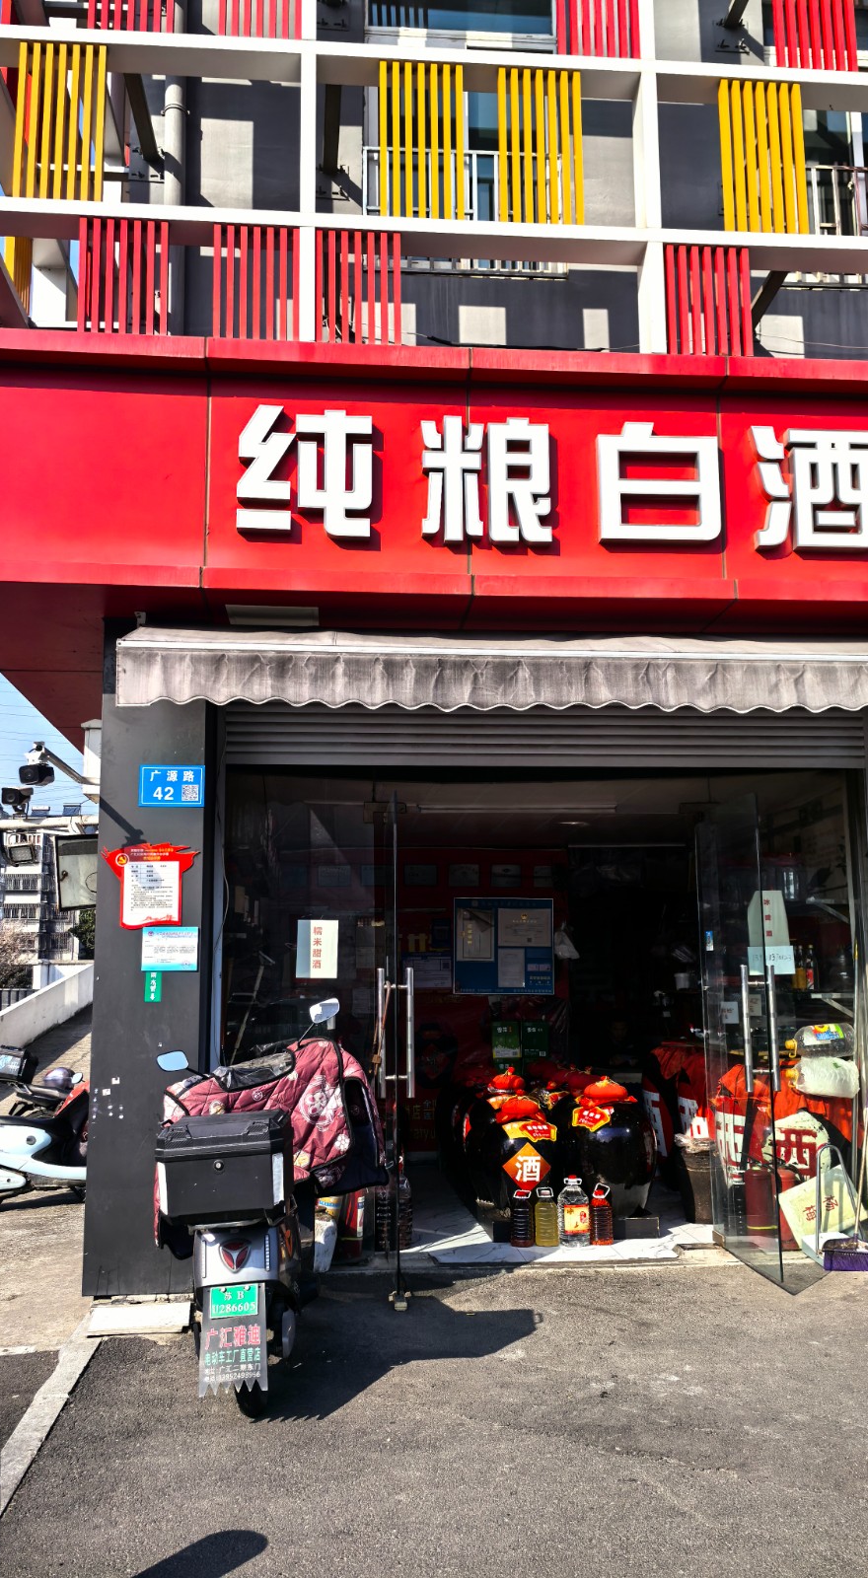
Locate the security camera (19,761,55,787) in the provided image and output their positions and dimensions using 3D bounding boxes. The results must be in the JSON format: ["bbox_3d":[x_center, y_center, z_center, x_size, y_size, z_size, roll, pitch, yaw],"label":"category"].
[{"bbox_3d":[-1.715,-0.064,5.326,0.083,0.090,0.170,-2,2,10],"label":"security camera"}]

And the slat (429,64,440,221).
[{"bbox_3d":[0.000,-3.127,5.994,0.033,0.830,0.080,0,-9,-5],"label":"slat"}]

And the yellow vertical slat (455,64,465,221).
[{"bbox_3d":[0.122,-3.141,5.994,0.033,0.832,0.037,0,-9,-5],"label":"yellow vertical slat"}]

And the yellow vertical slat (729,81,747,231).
[{"bbox_3d":[1.512,-3.135,6.113,0.033,0.832,0.037,0,-9,-5],"label":"yellow vertical slat"}]

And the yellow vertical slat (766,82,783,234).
[{"bbox_3d":[1.699,-3.135,6.128,0.033,0.832,0.037,0,-9,-5],"label":"yellow vertical slat"}]

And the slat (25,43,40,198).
[{"bbox_3d":[-1.892,-3.150,5.823,0.033,0.832,0.037,0,-9,-5],"label":"slat"}]

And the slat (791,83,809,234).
[{"bbox_3d":[1.858,-3.173,6.260,0.035,0.857,0.066,0,-9,-5],"label":"slat"}]

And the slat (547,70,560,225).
[{"bbox_3d":[0.597,-3.178,6.149,0.035,0.857,0.066,0,-9,-5],"label":"slat"}]

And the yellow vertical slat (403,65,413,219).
[{"bbox_3d":[-0.122,-3.127,5.983,0.033,0.830,0.080,0,-9,-5],"label":"yellow vertical slat"}]

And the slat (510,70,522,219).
[{"bbox_3d":[0.409,-3.179,6.132,0.035,0.857,0.066,0,-9,-5],"label":"slat"}]

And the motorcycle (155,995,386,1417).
[{"bbox_3d":[-0.676,1.589,4.986,0.860,1.400,1.660,-1,-9,3],"label":"motorcycle"}]

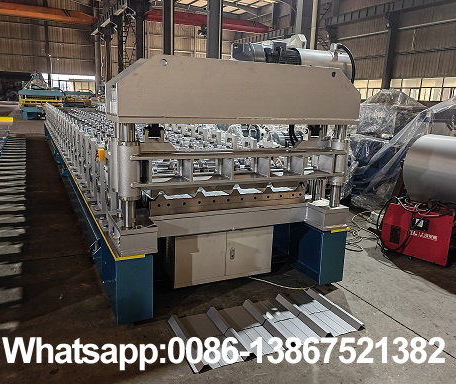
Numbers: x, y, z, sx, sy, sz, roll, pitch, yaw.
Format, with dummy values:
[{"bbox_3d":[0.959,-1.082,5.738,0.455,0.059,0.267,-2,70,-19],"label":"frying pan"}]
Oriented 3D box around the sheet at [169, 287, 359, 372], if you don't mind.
[{"bbox_3d":[0.226,0.772,2.362,1.074,0.042,0.511,-4,14,-26],"label":"sheet"}]

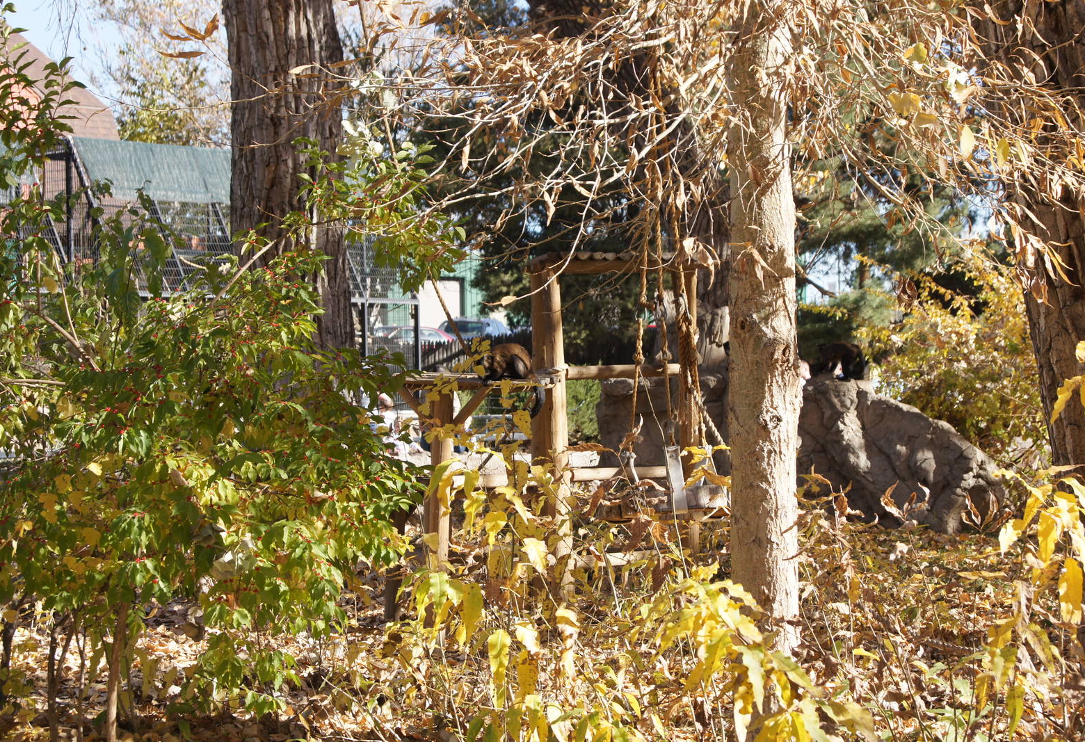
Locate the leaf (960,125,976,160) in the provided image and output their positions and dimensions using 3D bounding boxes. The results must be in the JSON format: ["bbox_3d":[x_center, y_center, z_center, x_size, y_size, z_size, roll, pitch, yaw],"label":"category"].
[{"bbox_3d":[1.592,-0.858,9.500,0.058,0.125,0.020,0,1,0],"label":"leaf"}]

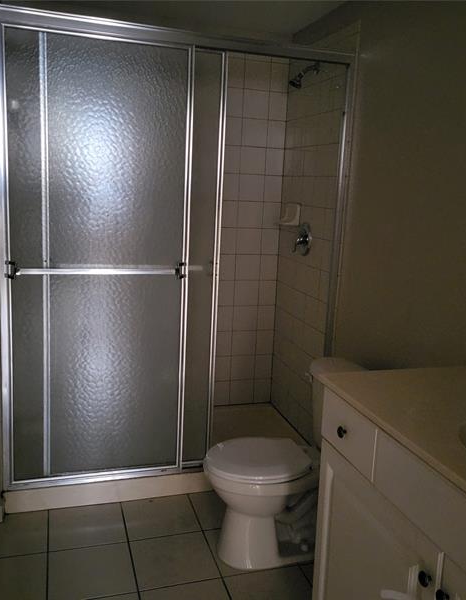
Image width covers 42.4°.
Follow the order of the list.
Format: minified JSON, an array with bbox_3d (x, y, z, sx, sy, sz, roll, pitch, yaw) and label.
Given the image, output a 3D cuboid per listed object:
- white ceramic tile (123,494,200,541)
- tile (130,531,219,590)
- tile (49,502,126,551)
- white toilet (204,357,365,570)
[{"bbox_3d":[-0.316,0.935,2.583,0.301,0.010,0.310,-1,11,-17],"label":"white ceramic tile"},{"bbox_3d":[-0.228,0.990,2.292,0.301,0.010,0.301,-1,11,-17],"label":"tile"},{"bbox_3d":[-0.608,0.939,2.495,0.301,0.010,0.310,-1,11,-17],"label":"tile"},{"bbox_3d":[0.219,0.635,2.333,0.695,0.708,0.458,-1,11,-17],"label":"white toilet"}]

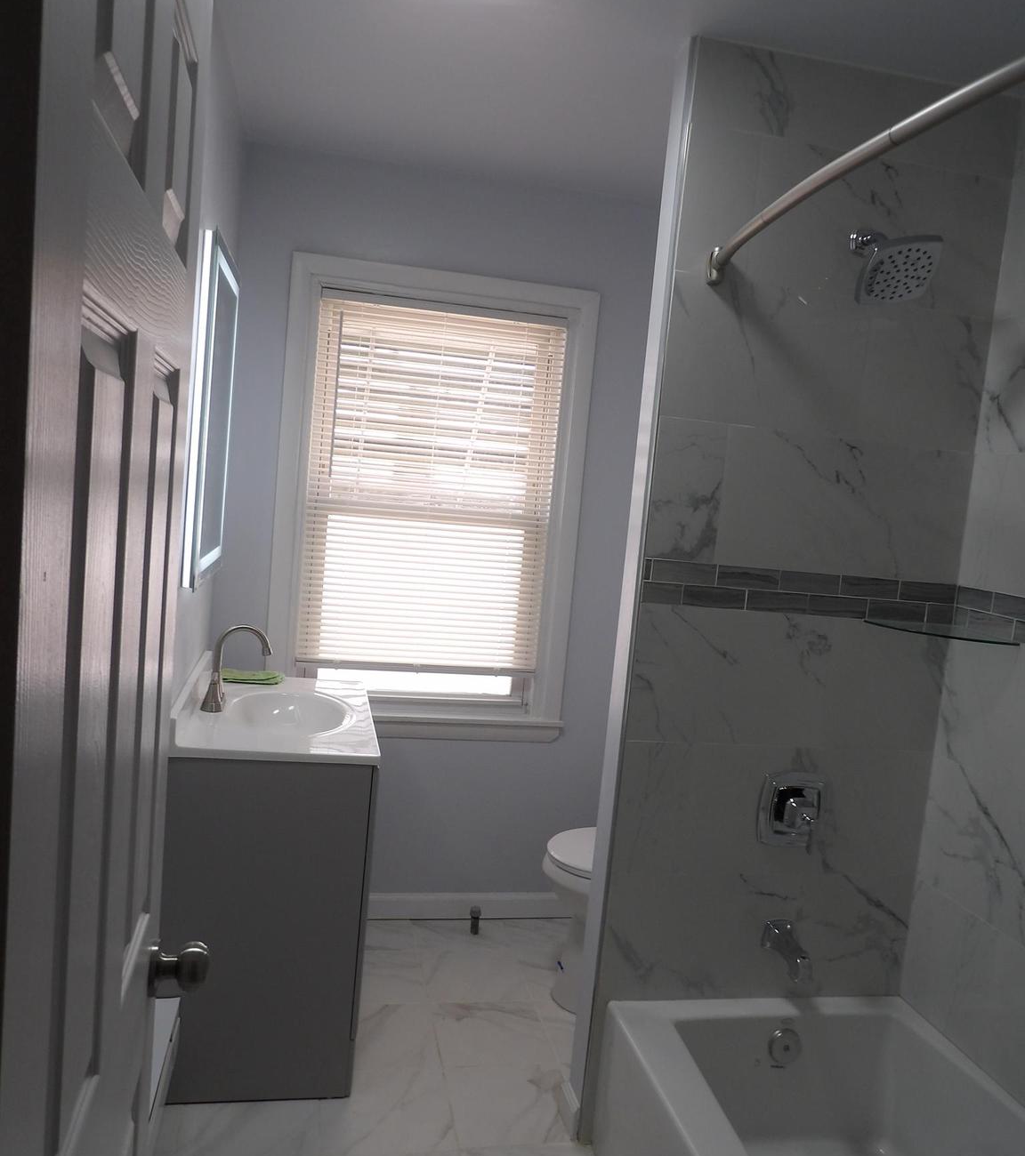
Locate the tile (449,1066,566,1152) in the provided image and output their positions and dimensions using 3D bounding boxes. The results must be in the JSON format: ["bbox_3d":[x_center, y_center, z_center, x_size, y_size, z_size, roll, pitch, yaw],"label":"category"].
[{"bbox_3d":[-0.003,1.296,2.324,0.293,0.010,0.302,4,6,-12],"label":"tile"}]

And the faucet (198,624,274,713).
[{"bbox_3d":[-0.716,0.236,2.469,0.174,0.231,0.060,4,6,-12],"label":"faucet"}]

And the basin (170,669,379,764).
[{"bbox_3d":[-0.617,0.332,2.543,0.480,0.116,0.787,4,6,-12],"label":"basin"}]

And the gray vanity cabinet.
[{"bbox_3d":[-0.658,0.787,2.586,0.476,0.828,0.772,4,6,-12],"label":"gray vanity cabinet"}]

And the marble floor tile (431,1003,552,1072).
[{"bbox_3d":[-0.057,1.262,2.620,0.305,0.010,0.302,4,6,-12],"label":"marble floor tile"}]

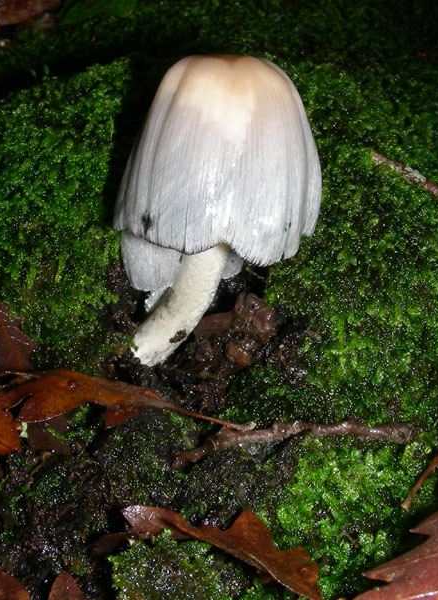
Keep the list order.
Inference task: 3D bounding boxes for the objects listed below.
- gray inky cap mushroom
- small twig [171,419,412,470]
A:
[{"bbox_3d":[0.000,-0.032,0.300,0.069,0.106,0.070,0,37,0],"label":"gray inky cap mushroom"},{"bbox_3d":[0.024,0.043,0.270,0.075,0.009,0.014,-5,42,-4],"label":"small twig"}]

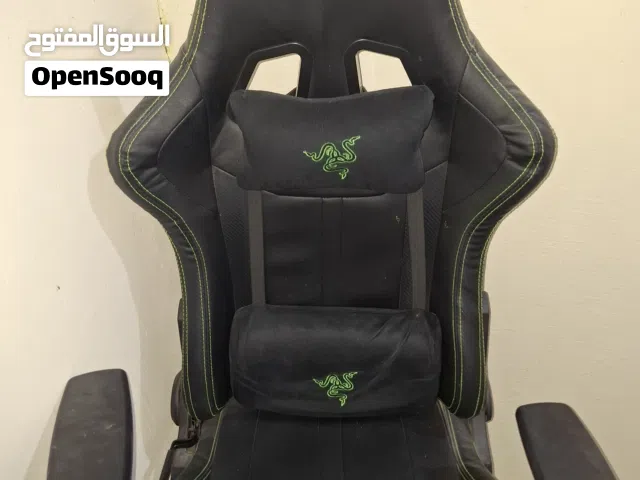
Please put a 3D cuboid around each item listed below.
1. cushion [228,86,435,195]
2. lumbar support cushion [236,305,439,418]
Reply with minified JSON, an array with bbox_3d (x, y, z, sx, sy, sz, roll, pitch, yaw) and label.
[{"bbox_3d":[0.015,-0.135,0.595,0.280,0.147,0.090,0,13,0],"label":"cushion"},{"bbox_3d":[0.026,0.194,0.690,0.335,0.175,0.105,0,10,0],"label":"lumbar support cushion"}]

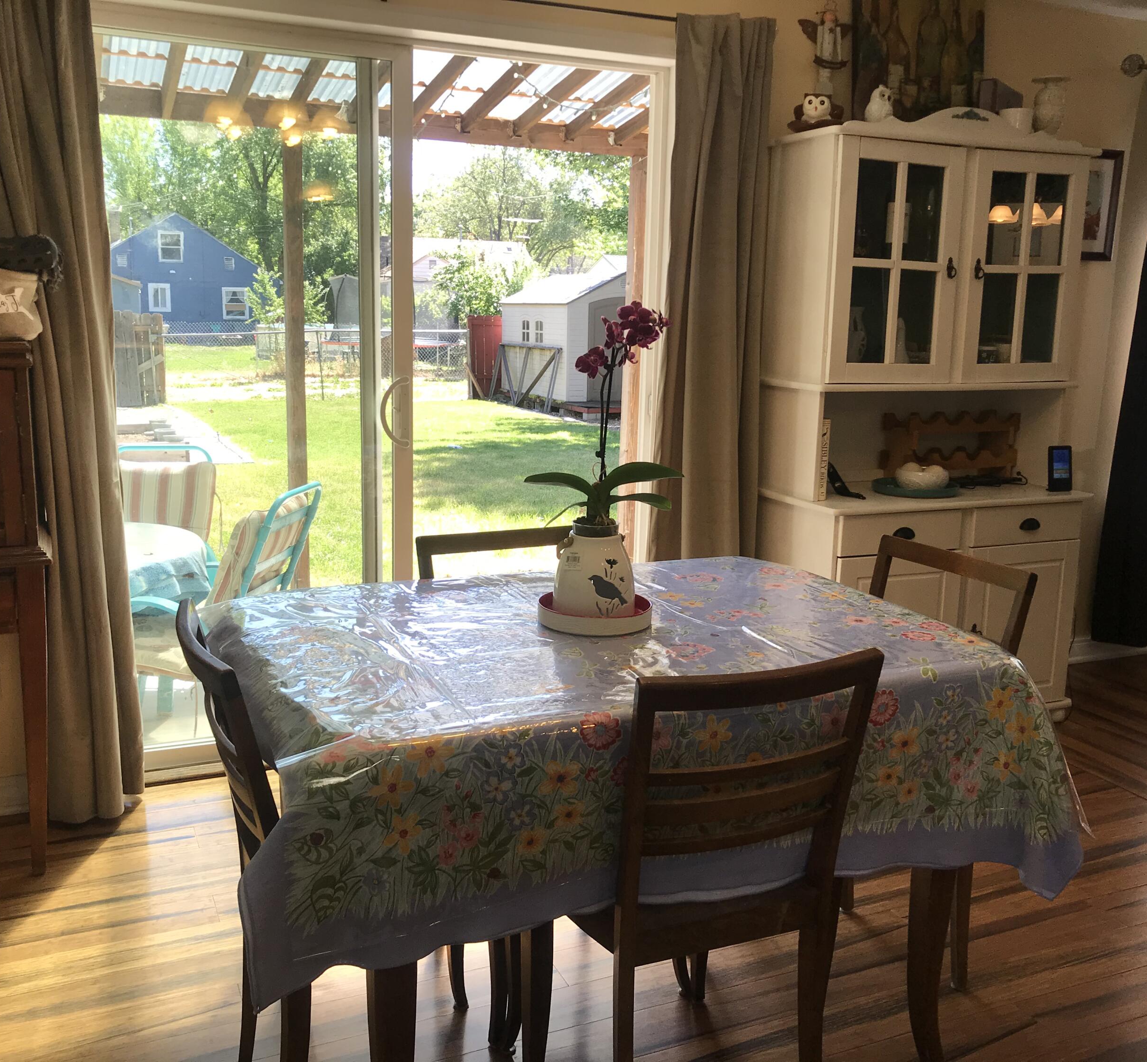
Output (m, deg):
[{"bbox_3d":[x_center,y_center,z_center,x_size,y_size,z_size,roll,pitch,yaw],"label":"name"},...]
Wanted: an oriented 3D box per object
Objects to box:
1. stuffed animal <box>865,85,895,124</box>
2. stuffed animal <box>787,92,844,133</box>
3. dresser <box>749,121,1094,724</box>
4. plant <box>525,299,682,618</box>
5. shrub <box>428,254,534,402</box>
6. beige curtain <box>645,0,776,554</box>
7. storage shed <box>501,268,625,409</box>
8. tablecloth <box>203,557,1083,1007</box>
[{"bbox_3d":[0.887,-1.226,3.341,0.100,0.147,0.105,-5,12,-28],"label":"stuffed animal"},{"bbox_3d":[0.724,-1.231,3.389,0.160,0.130,0.110,4,11,14],"label":"stuffed animal"},{"bbox_3d":[1.150,-0.324,3.670,1.030,1.900,0.430,-4,12,-24],"label":"dresser"},{"bbox_3d":[0.052,-0.116,1.939,0.267,0.539,0.210,1,11,0],"label":"plant"},{"bbox_3d":[-2.181,-4.951,27.059,2.382,3.207,2.300,1,11,0],"label":"shrub"},{"bbox_3d":[0.418,-0.432,3.465,0.390,2.120,0.130,-4,12,-24],"label":"beige curtain"},{"bbox_3d":[0.260,-3.900,22.680,2.420,2.360,3.200,-4,12,-24],"label":"storage shed"},{"bbox_3d":[0.051,0.351,1.974,1.270,0.385,0.900,-4,12,-24],"label":"tablecloth"}]

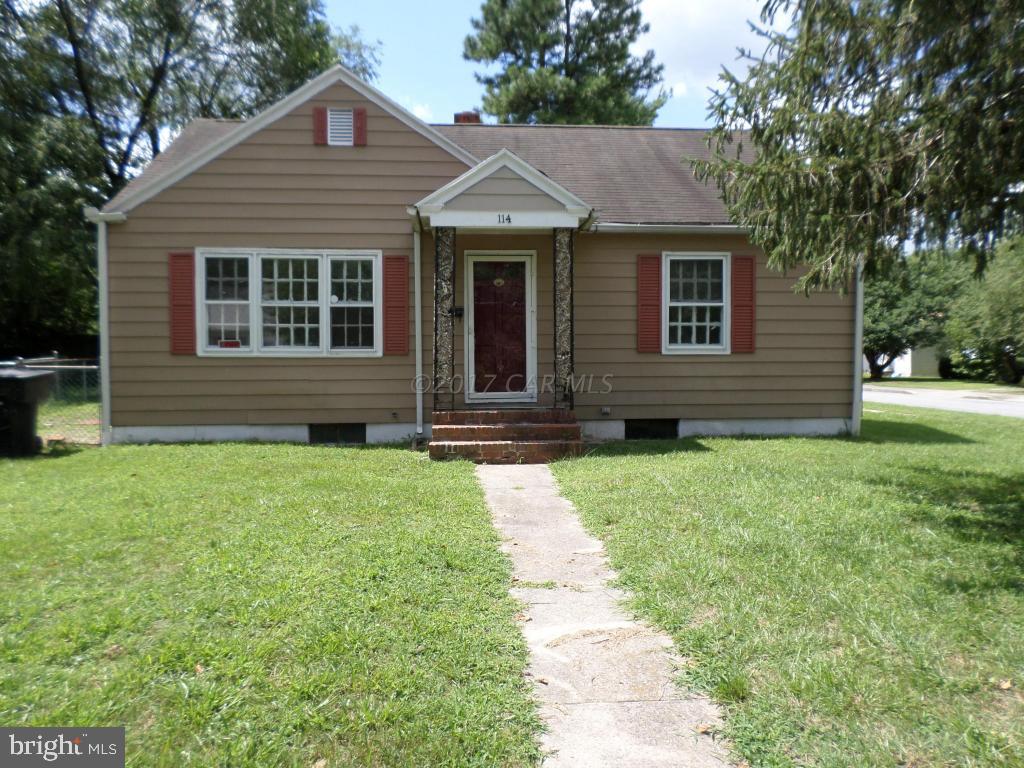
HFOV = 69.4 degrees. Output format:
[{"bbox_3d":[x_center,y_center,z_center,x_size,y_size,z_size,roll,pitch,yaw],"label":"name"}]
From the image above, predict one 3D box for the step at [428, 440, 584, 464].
[{"bbox_3d":[-0.066,0.825,8.897,1.827,0.234,0.330,0,3,-4],"label":"step"}]

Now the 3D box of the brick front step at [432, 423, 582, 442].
[{"bbox_3d":[-0.066,0.609,9.206,1.820,0.166,0.330,0,3,-4],"label":"brick front step"}]

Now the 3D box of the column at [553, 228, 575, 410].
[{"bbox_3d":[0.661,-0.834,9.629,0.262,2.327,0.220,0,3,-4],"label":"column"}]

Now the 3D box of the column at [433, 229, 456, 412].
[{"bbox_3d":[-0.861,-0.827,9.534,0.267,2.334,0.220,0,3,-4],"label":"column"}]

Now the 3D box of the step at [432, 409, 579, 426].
[{"bbox_3d":[-0.101,0.428,9.550,1.821,0.166,0.400,0,3,-4],"label":"step"}]

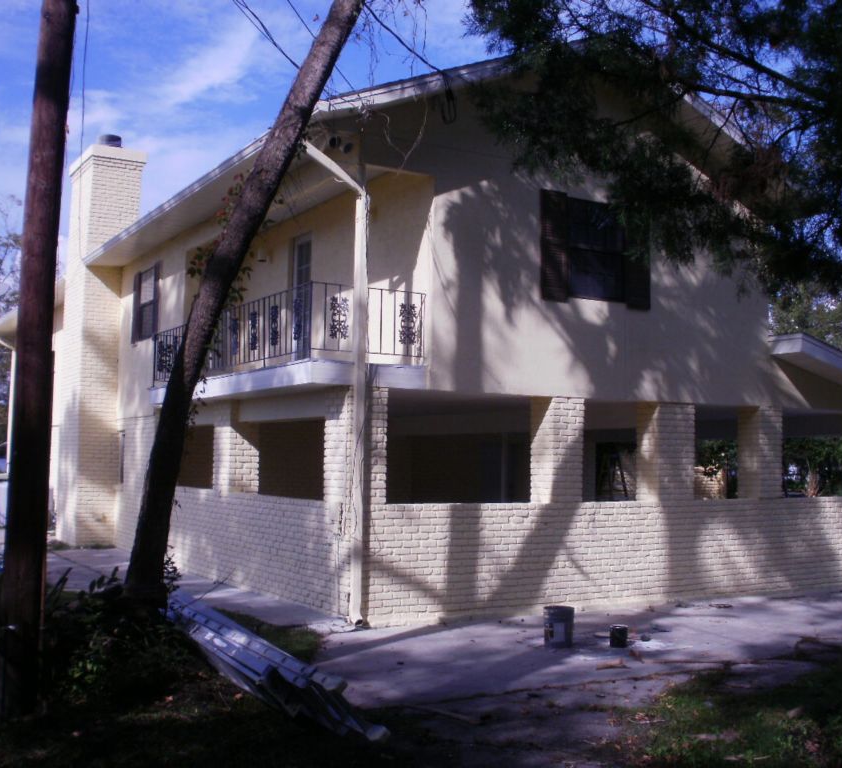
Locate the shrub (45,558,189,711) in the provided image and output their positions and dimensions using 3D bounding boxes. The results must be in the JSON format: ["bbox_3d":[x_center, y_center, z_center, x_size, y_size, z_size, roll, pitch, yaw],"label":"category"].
[{"bbox_3d":[-2.323,1.824,8.150,1.030,0.950,0.950,2,-4,-16],"label":"shrub"}]

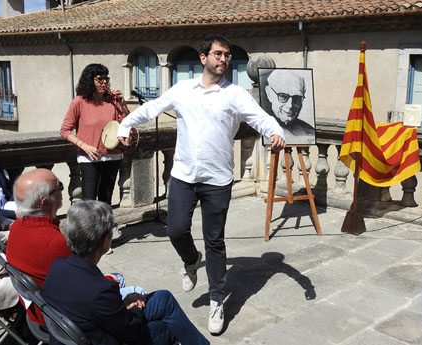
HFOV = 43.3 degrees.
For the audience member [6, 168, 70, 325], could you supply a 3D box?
[{"bbox_3d":[-0.597,0.534,2.470,0.760,1.180,0.520,-7,12,-37],"label":"audience member"}]

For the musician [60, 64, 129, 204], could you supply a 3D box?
[{"bbox_3d":[-1.036,-0.100,4.768,0.520,1.680,0.420,-7,12,-36],"label":"musician"}]

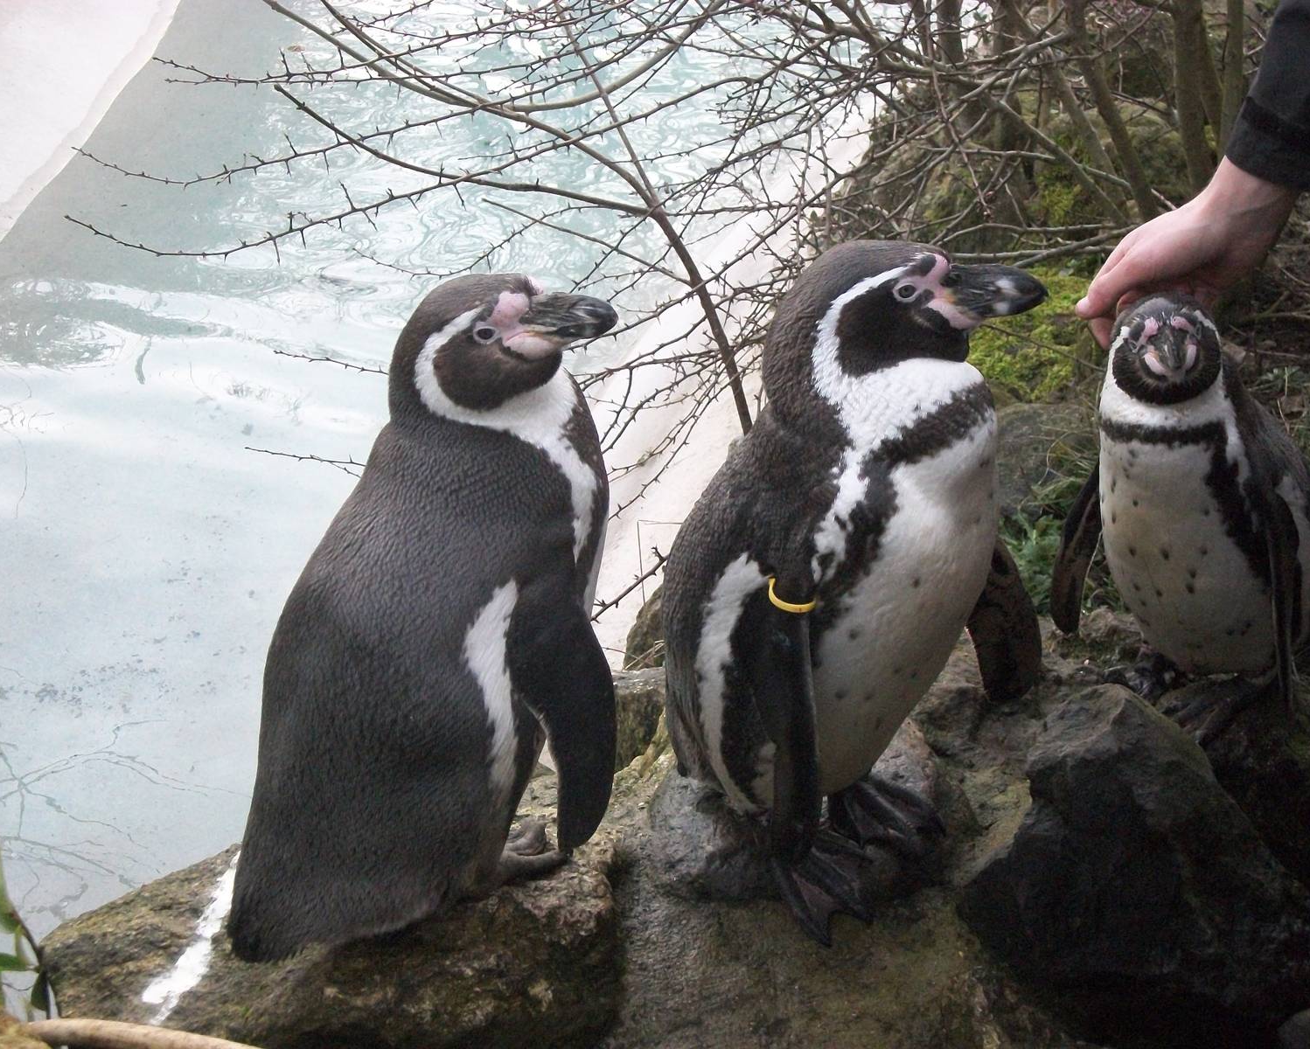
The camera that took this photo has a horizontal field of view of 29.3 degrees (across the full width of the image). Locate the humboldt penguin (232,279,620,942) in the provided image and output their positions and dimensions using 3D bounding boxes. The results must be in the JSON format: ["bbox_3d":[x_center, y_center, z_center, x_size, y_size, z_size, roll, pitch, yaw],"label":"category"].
[{"bbox_3d":[-0.157,0.059,1.680,0.280,0.455,0.205,-11,23,-26],"label":"humboldt penguin"}]

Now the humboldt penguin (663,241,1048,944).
[{"bbox_3d":[0.135,0.044,1.710,0.265,0.470,0.230,13,25,31],"label":"humboldt penguin"}]

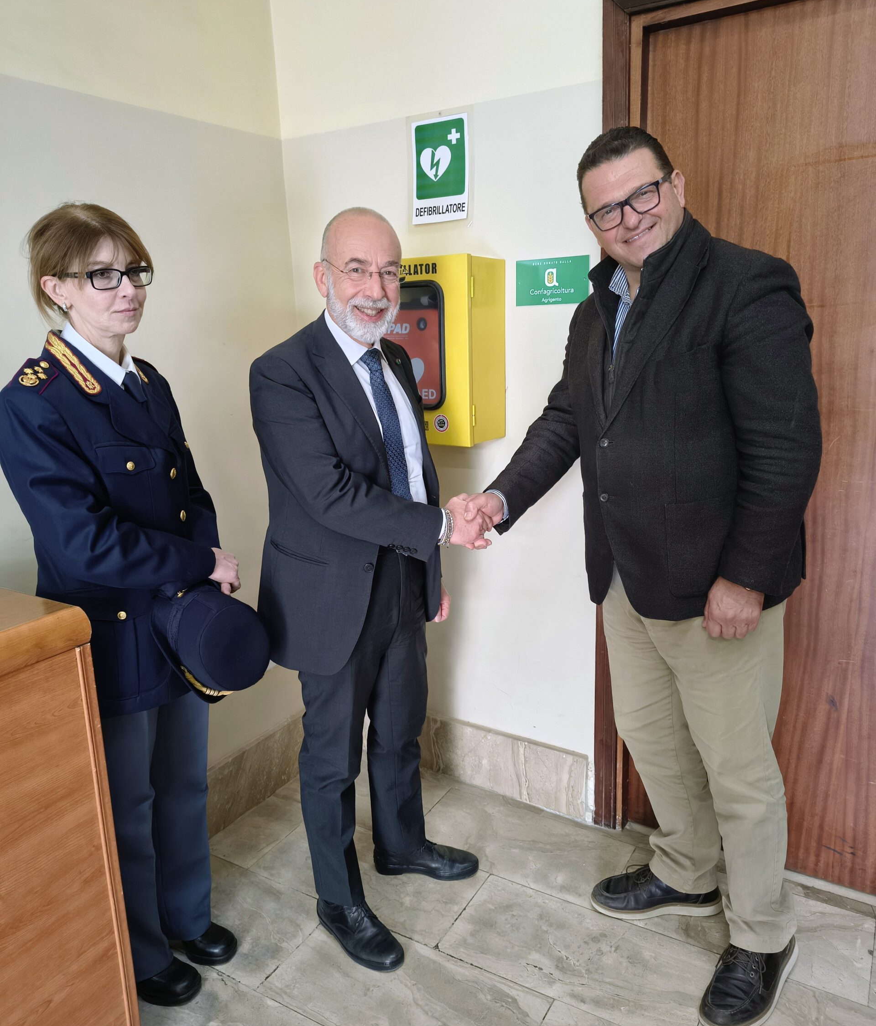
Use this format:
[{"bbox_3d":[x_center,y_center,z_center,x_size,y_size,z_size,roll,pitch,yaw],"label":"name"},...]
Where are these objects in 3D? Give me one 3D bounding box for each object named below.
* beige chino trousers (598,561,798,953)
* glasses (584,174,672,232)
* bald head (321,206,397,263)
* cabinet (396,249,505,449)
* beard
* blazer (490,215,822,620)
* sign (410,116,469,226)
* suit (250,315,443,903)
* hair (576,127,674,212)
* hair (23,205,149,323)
[{"bbox_3d":[0.591,0.505,1.783,0.385,0.980,0.407,-8,15,-22],"label":"beige chino trousers"},{"bbox_3d":[0.356,-0.581,1.500,0.145,0.050,0.145,-21,14,27],"label":"glasses"},{"bbox_3d":[-0.157,-0.538,1.610,0.160,0.125,0.190,-9,15,-27],"label":"bald head"},{"bbox_3d":[-0.034,-0.440,2.222,0.385,0.480,0.205,6,16,31],"label":"cabinet"},{"bbox_3d":[-0.147,-0.391,1.560,0.145,0.135,0.115,-9,15,-27],"label":"beard"},{"bbox_3d":[0.420,-0.176,1.567,0.570,0.780,0.560,-9,15,-26],"label":"blazer"},{"bbox_3d":[0.002,-0.926,2.189,0.172,0.259,0.010,6,16,31],"label":"sign"},{"bbox_3d":[-0.131,0.265,1.828,0.470,1.400,0.530,8,17,35],"label":"suit"},{"bbox_3d":[0.358,-0.652,1.540,0.170,0.155,0.200,-21,14,27],"label":"hair"},{"bbox_3d":[-0.675,-0.486,1.555,0.230,0.220,0.195,5,15,27],"label":"hair"}]

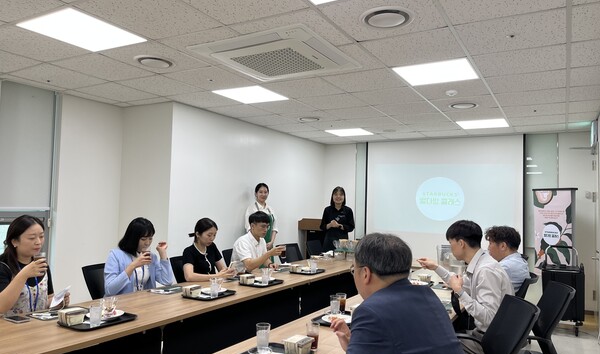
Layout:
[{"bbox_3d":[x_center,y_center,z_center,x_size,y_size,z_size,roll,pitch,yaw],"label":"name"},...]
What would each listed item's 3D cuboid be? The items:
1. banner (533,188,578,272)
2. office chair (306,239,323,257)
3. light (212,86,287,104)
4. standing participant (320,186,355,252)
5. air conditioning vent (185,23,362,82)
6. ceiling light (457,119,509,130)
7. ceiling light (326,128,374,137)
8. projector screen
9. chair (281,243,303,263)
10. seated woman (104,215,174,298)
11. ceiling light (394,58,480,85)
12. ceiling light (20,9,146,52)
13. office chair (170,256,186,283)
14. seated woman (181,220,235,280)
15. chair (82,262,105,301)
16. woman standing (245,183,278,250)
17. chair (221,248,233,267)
[{"bbox_3d":[3.159,1.001,5.581,0.170,1.716,0.610,4,-4,-30],"label":"banner"},{"bbox_3d":[0.404,1.380,6.566,0.620,0.910,0.600,0,-4,30],"label":"office chair"},{"bbox_3d":[-0.480,-0.828,4.512,0.575,0.040,0.575,0,-4,30],"label":"light"},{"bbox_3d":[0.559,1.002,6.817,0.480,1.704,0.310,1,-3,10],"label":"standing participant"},{"bbox_3d":[-0.159,-0.855,3.269,0.930,0.060,0.930,-1,-4,30],"label":"air conditioning vent"},{"bbox_3d":[2.292,-0.670,5.633,0.570,0.050,0.570,-1,-4,30],"label":"ceiling light"},{"bbox_3d":[0.723,-0.654,6.528,0.570,0.050,0.570,-1,-4,30],"label":"ceiling light"},{"bbox_3d":[2.058,0.367,6.698,2.306,1.868,0.050,0,-4,30],"label":"projector screen"},{"bbox_3d":[0.105,1.239,5.064,0.620,0.910,0.610,0,-4,24],"label":"chair"},{"bbox_3d":[-1.197,0.959,3.494,0.750,1.290,0.550,0,-4,30],"label":"seated woman"},{"bbox_3d":[1.094,-0.836,3.586,0.575,0.040,0.575,0,-4,30],"label":"ceiling light"},{"bbox_3d":[-1.384,-0.938,2.890,0.570,0.050,0.570,-1,-4,30],"label":"ceiling light"},{"bbox_3d":[-0.884,1.208,4.325,0.620,0.910,0.600,0,-4,30],"label":"office chair"},{"bbox_3d":[-0.775,1.020,4.136,0.750,1.270,0.520,0,-4,30],"label":"seated woman"},{"bbox_3d":[-1.146,1.085,3.137,0.620,0.910,0.610,0,-4,20],"label":"chair"},{"bbox_3d":[-0.496,0.898,5.627,0.460,1.630,0.290,3,-4,-18],"label":"woman standing"},{"bbox_3d":[-0.419,1.185,4.423,0.620,0.910,0.610,0,-4,22],"label":"chair"}]

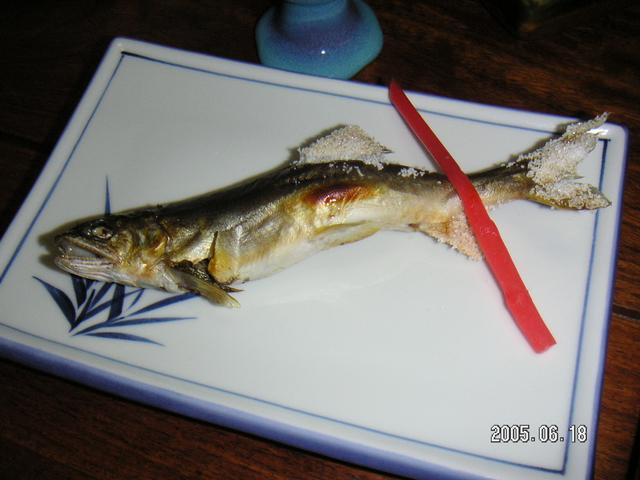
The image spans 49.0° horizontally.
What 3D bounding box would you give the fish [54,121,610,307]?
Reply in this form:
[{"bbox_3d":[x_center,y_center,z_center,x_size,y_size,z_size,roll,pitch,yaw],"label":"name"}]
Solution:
[{"bbox_3d":[0.005,-0.013,0.242,0.199,0.029,0.057,-11,62,-2],"label":"fish"}]

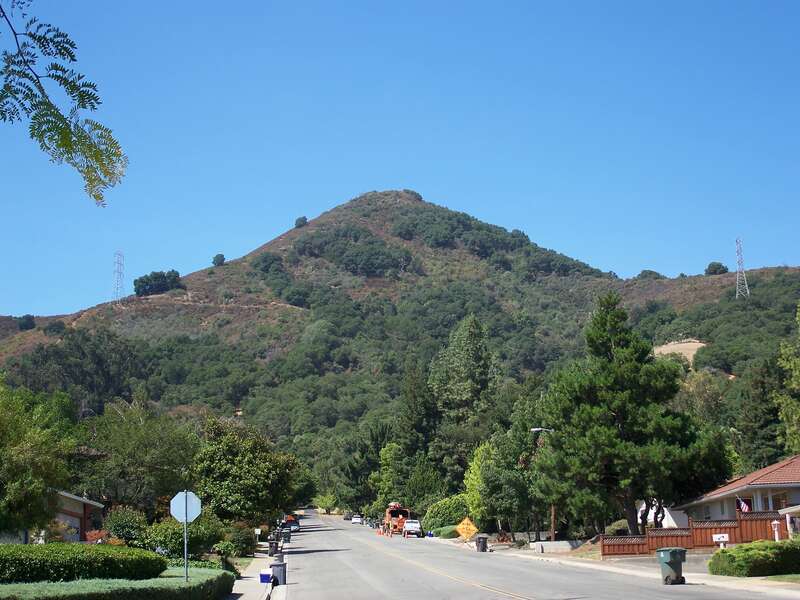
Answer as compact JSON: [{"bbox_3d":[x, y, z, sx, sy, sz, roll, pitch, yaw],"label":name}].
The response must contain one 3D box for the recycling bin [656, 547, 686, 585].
[{"bbox_3d":[8.073,7.901,40.500,0.680,1.110,0.840,4,-11,-22],"label":"recycling bin"}]

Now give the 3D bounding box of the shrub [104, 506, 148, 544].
[{"bbox_3d":[-12.035,10.187,60.000,2.000,2.300,2.000,0,-10,-4],"label":"shrub"}]

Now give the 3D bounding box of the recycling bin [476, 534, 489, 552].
[{"bbox_3d":[4.883,14.376,80.500,0.760,1.060,0.640,0,-10,-3],"label":"recycling bin"}]

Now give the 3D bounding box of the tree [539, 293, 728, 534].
[{"bbox_3d":[11.988,5.930,70.000,9.600,12.700,9.200,0,-10,-4],"label":"tree"}]

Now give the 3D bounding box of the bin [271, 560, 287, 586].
[{"bbox_3d":[-5.516,12.459,62.000,0.780,1.080,0.640,-1,-10,5],"label":"bin"}]

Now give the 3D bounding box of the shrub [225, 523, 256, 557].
[{"bbox_3d":[-10.411,15.633,89.000,2.100,2.200,2.100,0,-10,-4],"label":"shrub"}]

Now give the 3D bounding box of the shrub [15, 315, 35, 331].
[{"bbox_3d":[-247.855,14.851,900.000,13.000,10.500,13.000,0,-10,0],"label":"shrub"}]

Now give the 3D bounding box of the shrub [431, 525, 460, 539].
[{"bbox_3d":[3.904,19.865,117.000,2.600,1.250,2.400,0,-10,-4],"label":"shrub"}]

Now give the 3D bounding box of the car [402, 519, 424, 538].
[{"bbox_3d":[1.346,23.127,138.000,1.870,1.760,4.600,0,-10,-4],"label":"car"}]

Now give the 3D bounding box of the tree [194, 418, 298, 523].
[{"bbox_3d":[-10.695,12.855,95.000,7.300,9.300,7.000,0,-10,-4],"label":"tree"}]

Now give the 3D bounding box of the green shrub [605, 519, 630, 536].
[{"bbox_3d":[11.698,12.287,73.000,1.700,1.300,1.600,0,-10,-4],"label":"green shrub"}]

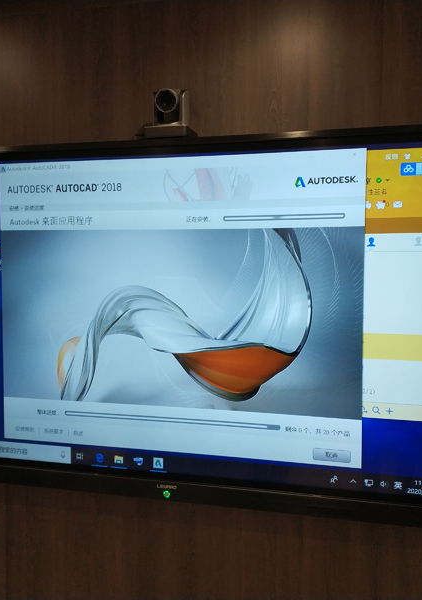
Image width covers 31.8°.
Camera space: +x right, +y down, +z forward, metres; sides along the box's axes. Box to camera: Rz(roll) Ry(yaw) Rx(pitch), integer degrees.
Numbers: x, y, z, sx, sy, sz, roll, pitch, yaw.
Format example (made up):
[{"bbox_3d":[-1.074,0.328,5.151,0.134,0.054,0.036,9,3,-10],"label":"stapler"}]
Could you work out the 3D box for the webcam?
[{"bbox_3d":[-0.110,-0.512,2.054,0.127,0.138,0.115,1,4,17],"label":"webcam"}]

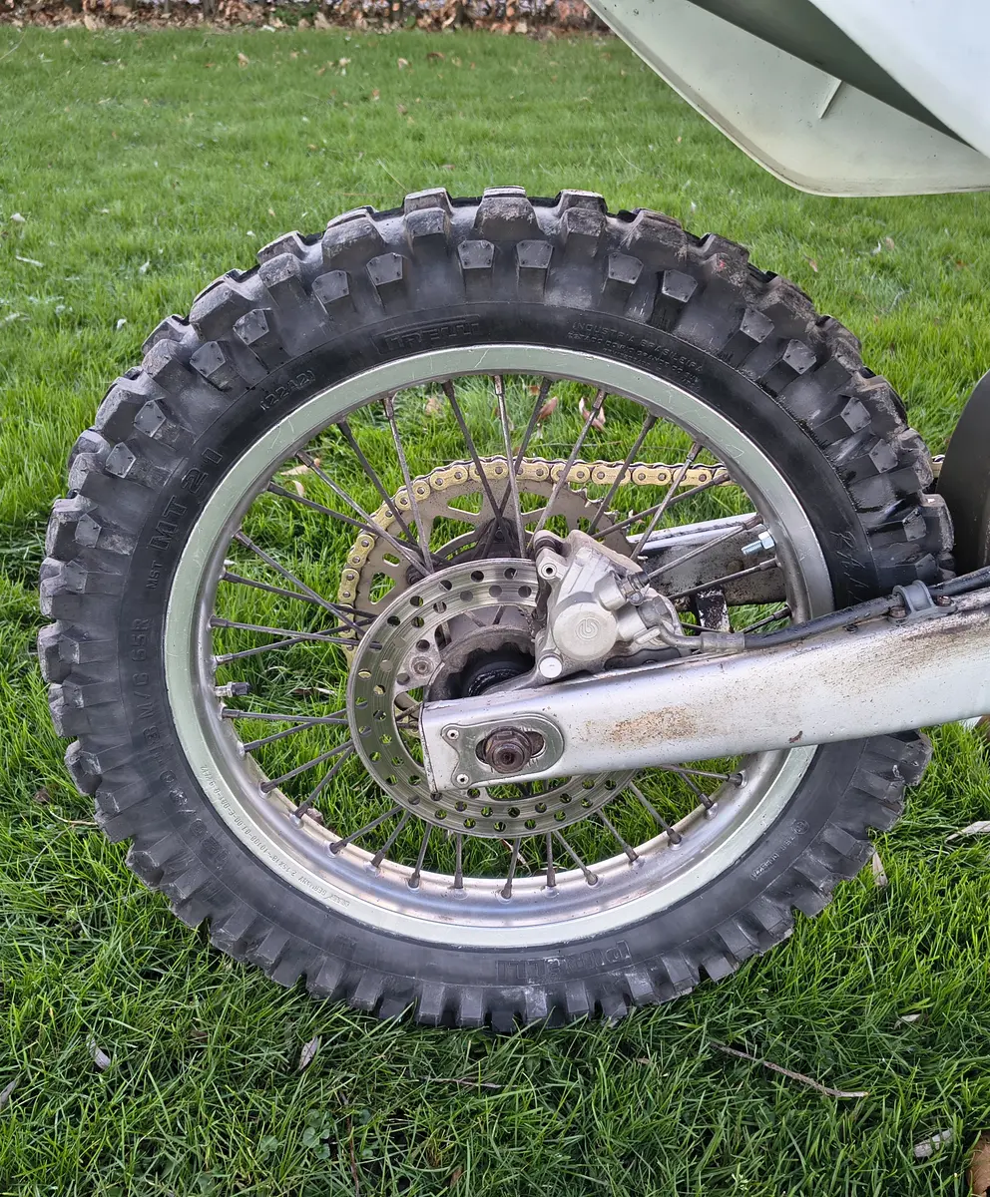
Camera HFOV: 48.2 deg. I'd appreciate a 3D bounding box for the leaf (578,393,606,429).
[{"bbox_3d":[0.164,-0.317,1.873,0.042,0.035,0.045,-8,36,-11],"label":"leaf"}]

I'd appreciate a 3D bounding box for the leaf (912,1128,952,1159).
[{"bbox_3d":[0.334,0.416,0.846,0.030,0.010,0.013,-15,38,-20],"label":"leaf"}]

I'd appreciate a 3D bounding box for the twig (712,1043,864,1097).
[{"bbox_3d":[0.235,0.381,0.895,0.124,0.009,0.011,12,37,16],"label":"twig"}]

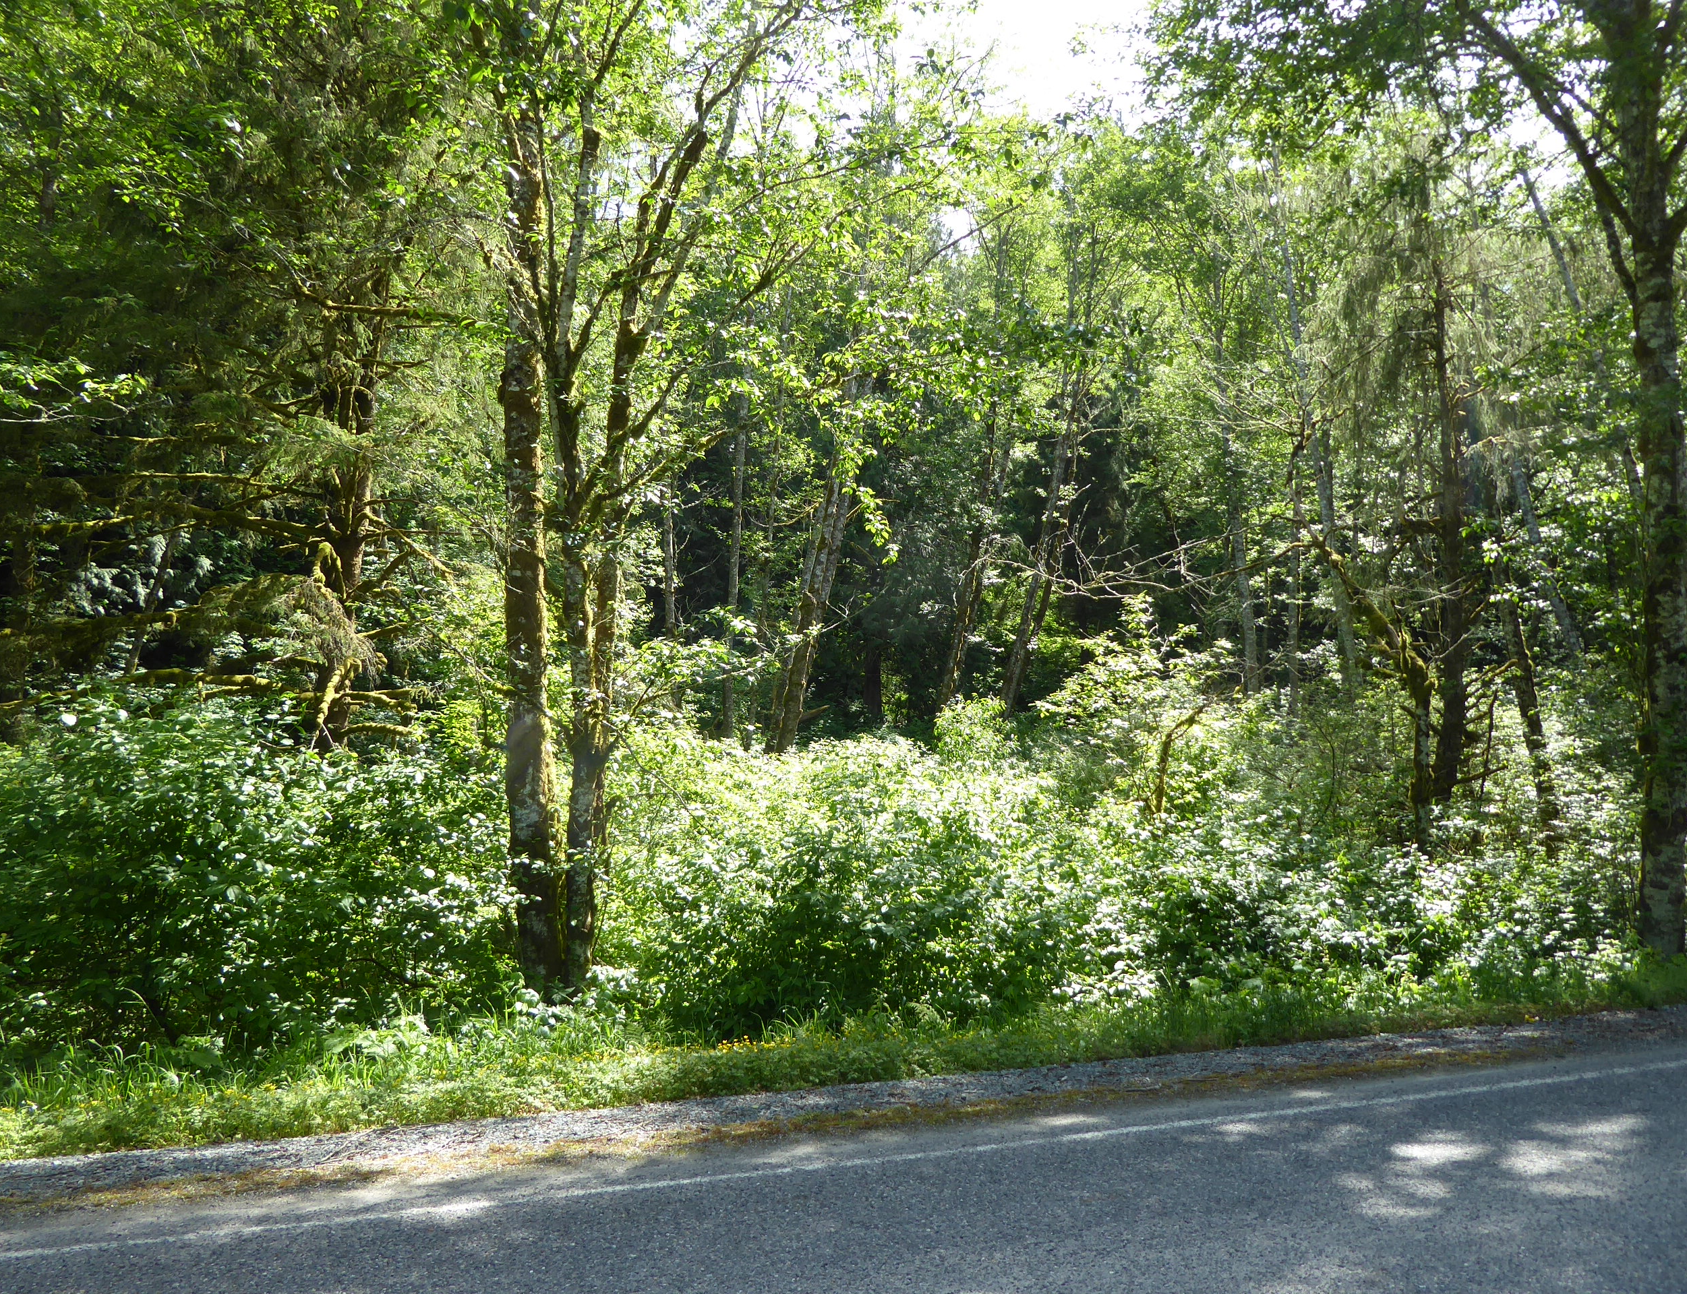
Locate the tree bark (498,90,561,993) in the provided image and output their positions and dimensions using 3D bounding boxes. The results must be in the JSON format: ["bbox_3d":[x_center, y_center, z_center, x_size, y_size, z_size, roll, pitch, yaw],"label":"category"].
[{"bbox_3d":[-2.155,-0.854,8.637,0.290,6.356,0.290,-1,-6,-14],"label":"tree bark"}]

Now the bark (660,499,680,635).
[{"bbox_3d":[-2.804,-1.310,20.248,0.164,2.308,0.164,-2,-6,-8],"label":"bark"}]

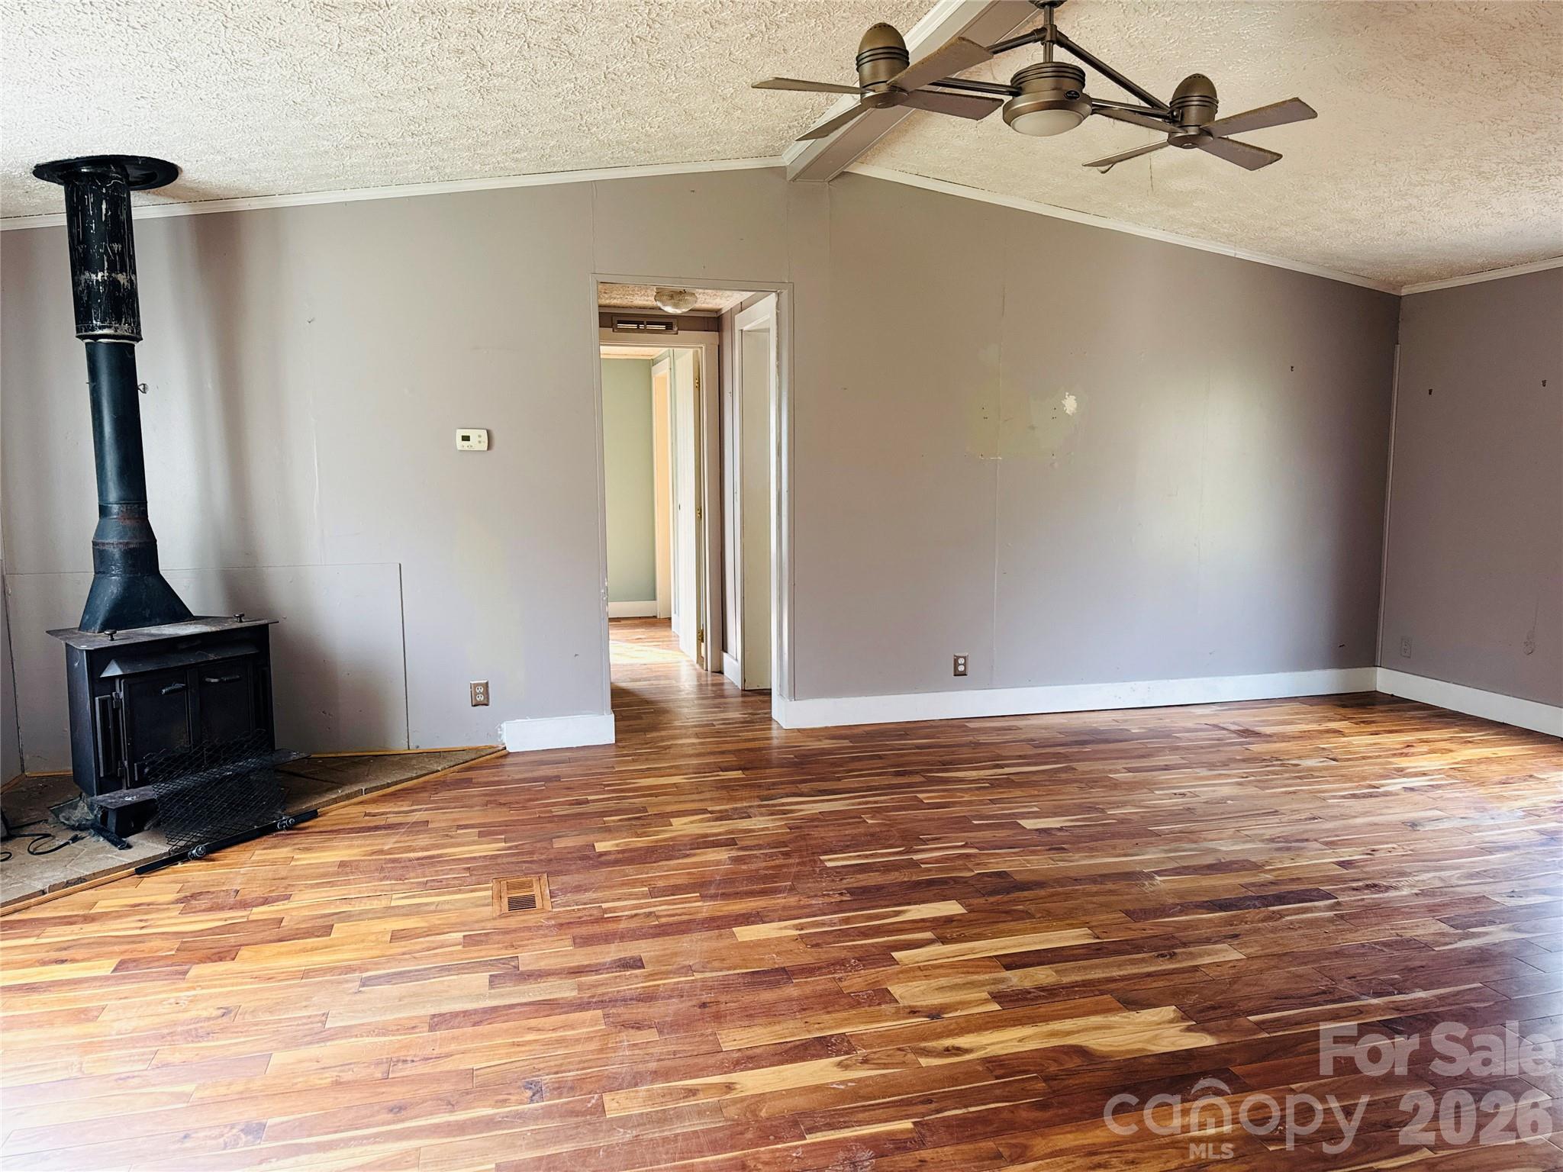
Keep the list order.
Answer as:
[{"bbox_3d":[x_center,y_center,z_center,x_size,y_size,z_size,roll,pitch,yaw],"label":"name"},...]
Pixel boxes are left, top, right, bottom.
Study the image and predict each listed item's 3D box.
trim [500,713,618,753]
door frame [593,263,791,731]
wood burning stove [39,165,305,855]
[{"bbox_3d":[-1.047,0.687,5.122,0.510,0.139,0.020,-2,6,-14],"label":"trim"},{"bbox_3d":[-0.408,-0.355,5.224,0.949,2.181,0.130,-2,6,-14],"label":"door frame"},{"bbox_3d":[-2.354,-0.342,4.035,0.702,2.385,0.786,3,7,29],"label":"wood burning stove"}]

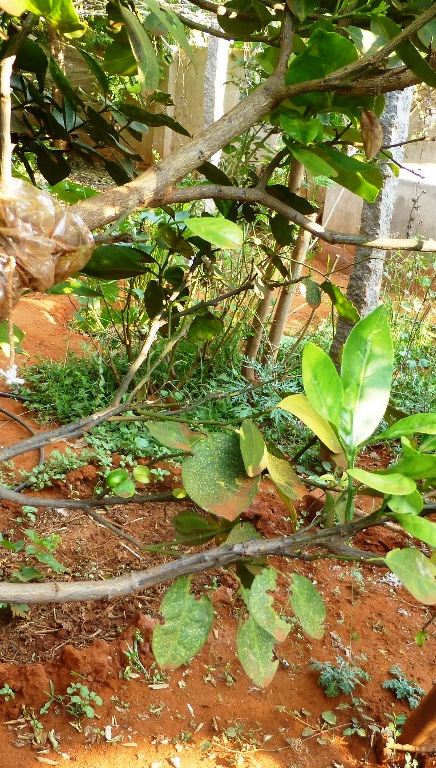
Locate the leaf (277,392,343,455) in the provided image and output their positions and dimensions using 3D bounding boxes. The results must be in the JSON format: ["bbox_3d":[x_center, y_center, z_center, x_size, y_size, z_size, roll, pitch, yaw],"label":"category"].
[{"bbox_3d":[0.093,0.041,0.710,0.032,0.088,0.022,-48,6,-25],"label":"leaf"}]

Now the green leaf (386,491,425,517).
[{"bbox_3d":[0.181,0.114,0.690,0.038,0.032,0.016,-16,-19,-10],"label":"green leaf"}]

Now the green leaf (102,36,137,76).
[{"bbox_3d":[-0.129,-0.438,0.950,0.055,0.050,0.018,0,12,0],"label":"green leaf"}]

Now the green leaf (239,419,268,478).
[{"bbox_3d":[0.034,0.064,0.700,0.025,0.059,0.014,-7,9,-1],"label":"green leaf"}]

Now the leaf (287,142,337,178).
[{"bbox_3d":[0.121,-0.290,0.920,0.074,0.012,0.036,35,47,12],"label":"leaf"}]

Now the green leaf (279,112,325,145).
[{"bbox_3d":[0.115,-0.350,0.970,0.062,0.025,0.050,13,57,0],"label":"green leaf"}]

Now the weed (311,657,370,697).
[{"bbox_3d":[0.269,0.645,1.570,0.120,0.055,0.090,5,17,0],"label":"weed"}]

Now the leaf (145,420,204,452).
[{"bbox_3d":[-0.047,0.056,0.760,0.068,0.012,0.037,9,37,-18],"label":"leaf"}]

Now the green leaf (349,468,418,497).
[{"bbox_3d":[0.180,0.106,0.782,0.078,0.018,0.038,12,38,27],"label":"green leaf"}]

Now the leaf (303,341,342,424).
[{"bbox_3d":[0.122,0.002,0.805,0.042,0.110,0.018,-14,-17,-18],"label":"leaf"}]

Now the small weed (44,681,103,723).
[{"bbox_3d":[-0.285,0.626,1.400,0.110,0.055,0.085,4,18,0],"label":"small weed"}]

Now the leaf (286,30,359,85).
[{"bbox_3d":[0.134,-0.424,0.930,0.096,0.085,0.025,-24,-16,0],"label":"leaf"}]

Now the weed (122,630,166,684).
[{"bbox_3d":[-0.158,0.588,1.530,0.088,0.075,0.075,5,17,0],"label":"weed"}]

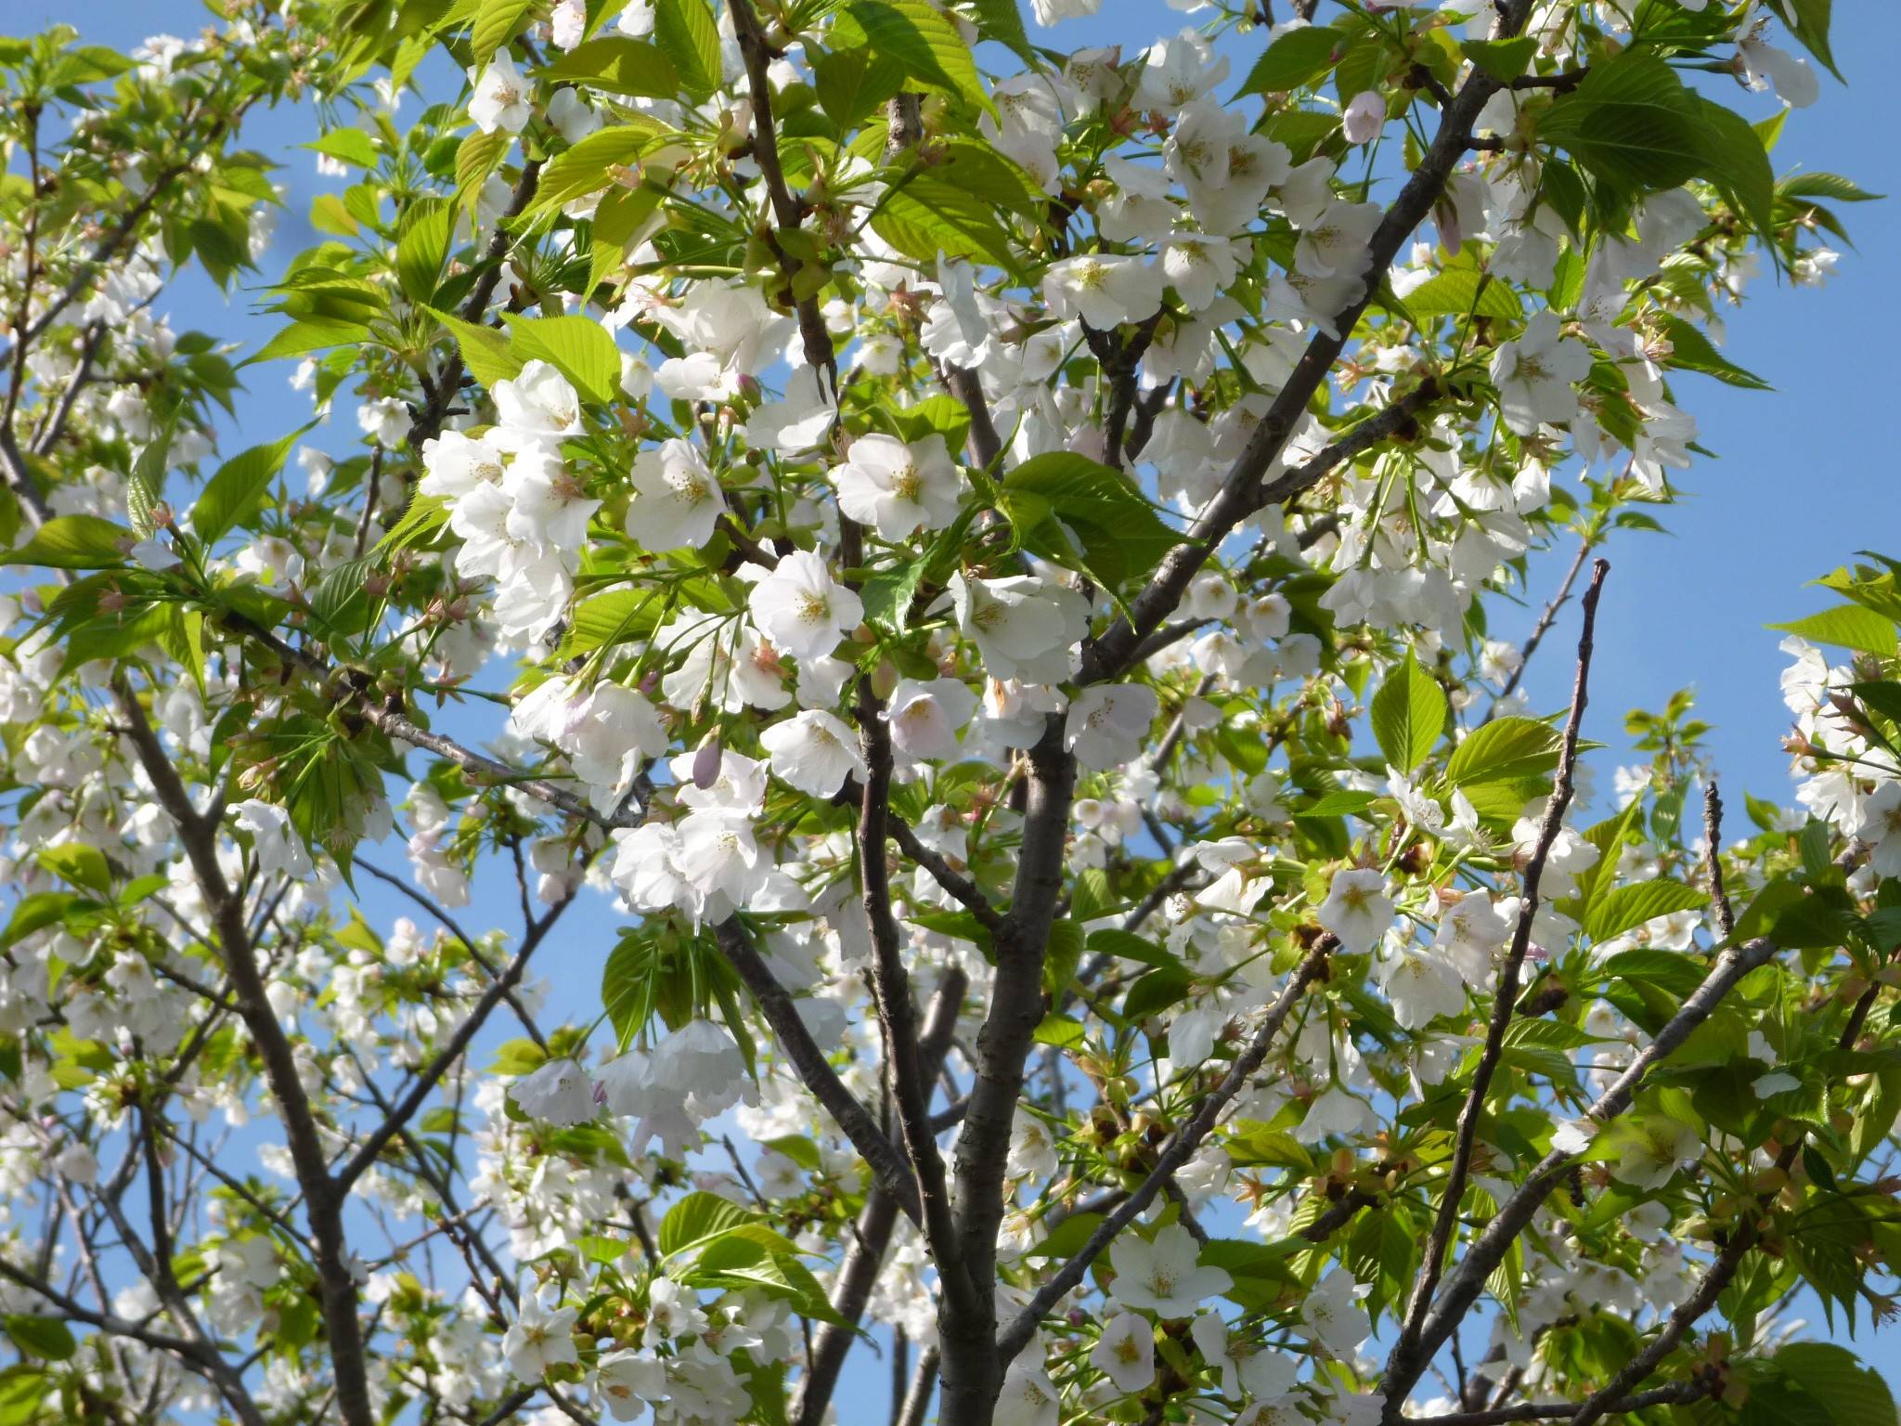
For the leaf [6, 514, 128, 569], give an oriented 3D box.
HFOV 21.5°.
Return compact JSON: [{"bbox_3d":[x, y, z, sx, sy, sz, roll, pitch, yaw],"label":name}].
[{"bbox_3d":[-0.372,-0.071,2.100,0.056,0.016,0.026,-3,-45,0],"label":"leaf"}]

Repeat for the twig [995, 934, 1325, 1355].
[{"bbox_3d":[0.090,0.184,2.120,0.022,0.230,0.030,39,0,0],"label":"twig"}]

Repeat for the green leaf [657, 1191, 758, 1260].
[{"bbox_3d":[-0.101,0.215,2.100,0.051,0.011,0.026,-23,-48,11],"label":"green leaf"}]

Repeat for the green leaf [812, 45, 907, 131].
[{"bbox_3d":[-0.036,-0.254,2.020,0.034,0.041,0.013,17,-15,4],"label":"green leaf"}]

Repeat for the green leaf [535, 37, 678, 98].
[{"bbox_3d":[-0.137,-0.258,2.000,0.066,0.011,0.032,6,-50,-21],"label":"green leaf"}]

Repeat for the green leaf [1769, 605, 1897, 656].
[{"bbox_3d":[0.372,-0.035,2.100,0.059,0.008,0.026,4,-49,-11],"label":"green leaf"}]

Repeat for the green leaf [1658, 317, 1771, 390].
[{"bbox_3d":[0.336,-0.158,2.200,0.066,0.030,0.012,31,-60,12],"label":"green leaf"}]

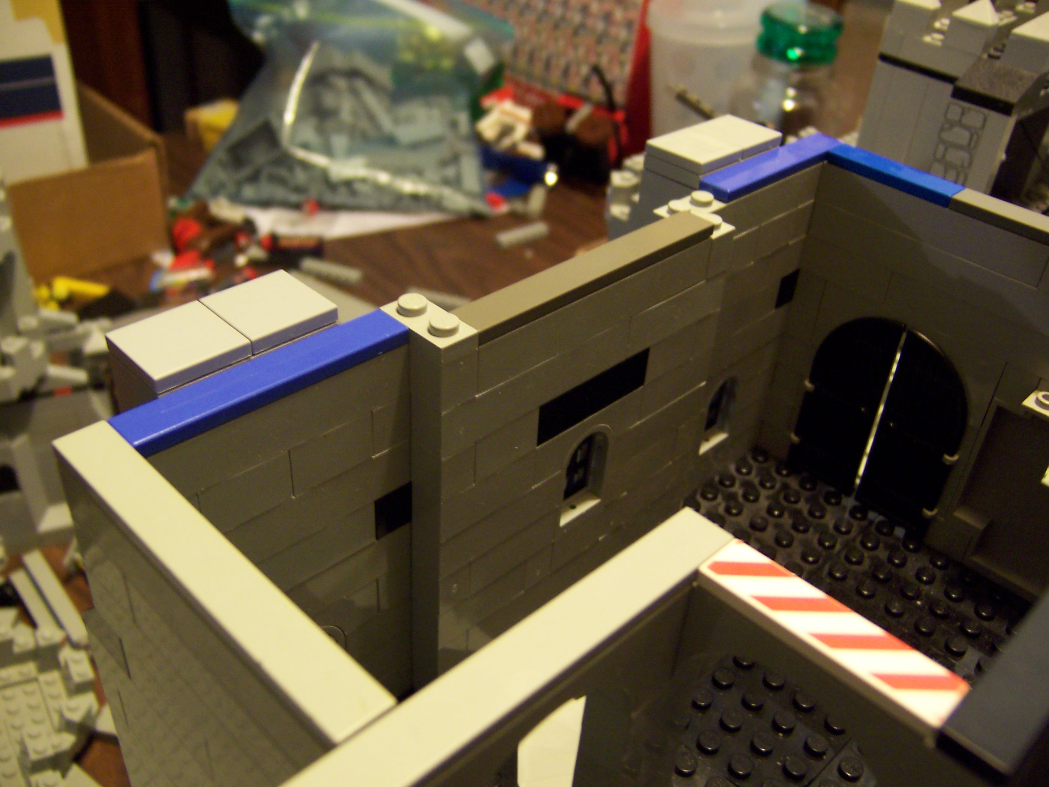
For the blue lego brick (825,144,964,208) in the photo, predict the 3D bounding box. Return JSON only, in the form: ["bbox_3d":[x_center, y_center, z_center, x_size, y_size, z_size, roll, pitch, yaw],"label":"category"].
[{"bbox_3d":[0.087,-0.051,0.235,0.008,0.003,0.032,-28,46,-36],"label":"blue lego brick"}]

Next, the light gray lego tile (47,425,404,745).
[{"bbox_3d":[-0.039,0.021,0.120,0.008,0.003,0.064,-28,46,-36],"label":"light gray lego tile"}]

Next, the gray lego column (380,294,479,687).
[{"bbox_3d":[-0.019,0.024,0.193,0.008,0.091,0.016,-28,46,-37],"label":"gray lego column"}]

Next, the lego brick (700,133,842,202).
[{"bbox_3d":[0.059,-0.053,0.235,0.048,0.003,0.008,-28,46,-37],"label":"lego brick"}]

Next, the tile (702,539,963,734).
[{"bbox_3d":[0.035,0.028,0.119,0.008,0.003,0.032,-28,46,-36],"label":"tile"}]

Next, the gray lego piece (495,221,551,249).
[{"bbox_3d":[-0.002,-0.127,0.799,0.047,0.004,0.009,-22,43,-32],"label":"gray lego piece"}]

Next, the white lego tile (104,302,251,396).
[{"bbox_3d":[-0.053,-0.007,0.155,0.016,0.003,0.016,-28,46,-36],"label":"white lego tile"}]

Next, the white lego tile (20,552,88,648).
[{"bbox_3d":[-0.211,0.092,0.450,0.008,0.003,0.064,-23,43,-33],"label":"white lego tile"}]

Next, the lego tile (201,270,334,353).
[{"bbox_3d":[-0.042,-0.013,0.164,0.016,0.003,0.016,-28,46,-36],"label":"lego tile"}]

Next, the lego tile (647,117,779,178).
[{"bbox_3d":[0.045,-0.059,0.236,0.032,0.003,0.016,-28,46,-37],"label":"lego tile"}]

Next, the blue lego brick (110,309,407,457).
[{"bbox_3d":[-0.039,-0.002,0.154,0.048,0.003,0.008,-28,46,-37],"label":"blue lego brick"}]

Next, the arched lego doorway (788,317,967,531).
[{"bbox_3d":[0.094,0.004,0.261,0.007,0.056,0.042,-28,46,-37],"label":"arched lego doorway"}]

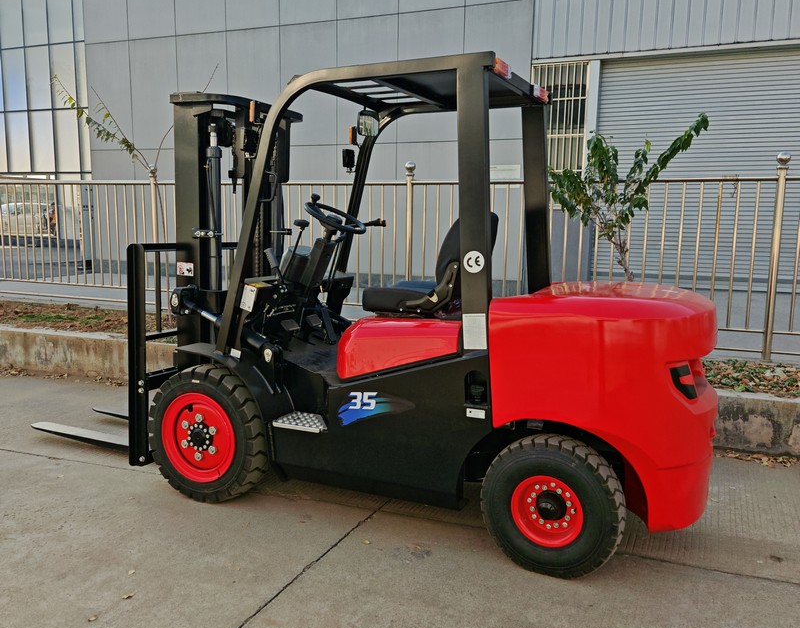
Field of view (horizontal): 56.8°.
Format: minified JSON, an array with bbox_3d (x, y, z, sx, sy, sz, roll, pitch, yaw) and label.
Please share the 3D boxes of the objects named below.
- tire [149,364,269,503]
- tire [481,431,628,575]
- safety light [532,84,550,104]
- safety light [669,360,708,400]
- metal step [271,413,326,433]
[{"bbox_3d":[-0.987,0.615,3.800,0.680,0.680,0.220,4,9,25],"label":"tire"},{"bbox_3d":[0.624,0.788,3.041,0.575,0.575,0.175,4,9,25],"label":"tire"},{"bbox_3d":[0.689,-1.069,3.600,0.050,0.058,0.195,4,9,25],"label":"safety light"},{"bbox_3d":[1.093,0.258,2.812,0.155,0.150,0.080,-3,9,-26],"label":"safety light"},{"bbox_3d":[-0.434,0.524,3.541,0.290,0.035,0.215,4,9,25],"label":"metal step"}]

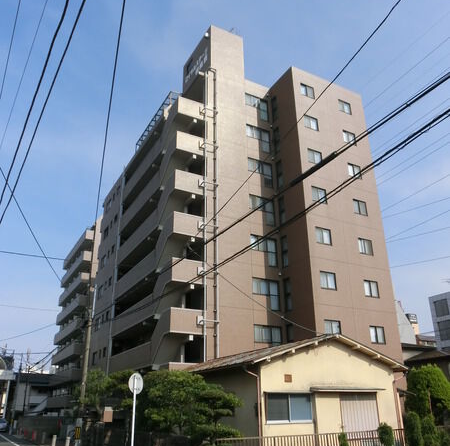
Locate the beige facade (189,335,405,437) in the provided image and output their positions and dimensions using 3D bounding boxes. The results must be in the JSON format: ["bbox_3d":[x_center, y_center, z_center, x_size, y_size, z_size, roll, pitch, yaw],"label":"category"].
[{"bbox_3d":[2.653,7.242,18.117,7.400,4.250,6.400,11,-25,-27],"label":"beige facade"}]

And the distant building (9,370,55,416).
[{"bbox_3d":[-28.339,25.817,64.483,6.500,6.400,7.000,11,-25,-27],"label":"distant building"}]

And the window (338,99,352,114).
[{"bbox_3d":[9.038,-8.689,32.686,1.196,1.003,0.140,11,-25,-26],"label":"window"}]

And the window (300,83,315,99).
[{"bbox_3d":[5.962,-9.481,31.221,1.145,0.957,0.140,11,-25,-26],"label":"window"}]

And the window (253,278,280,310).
[{"bbox_3d":[2.553,4.433,26.727,1.933,1.856,0.140,11,-25,-26],"label":"window"}]

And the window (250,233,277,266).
[{"bbox_3d":[2.514,1.820,27.802,1.933,1.859,0.140,11,-25,-26],"label":"window"}]

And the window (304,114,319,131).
[{"bbox_3d":[6.030,-6.926,30.114,1.200,0.970,0.120,11,-25,-27],"label":"window"}]

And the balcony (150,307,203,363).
[{"bbox_3d":[-2.521,6.258,24.130,1.970,2.560,2.150,11,-25,-27],"label":"balcony"}]

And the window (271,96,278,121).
[{"bbox_3d":[3.776,-8.479,32.379,0.140,2.000,0.620,11,-25,-26],"label":"window"}]

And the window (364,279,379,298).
[{"bbox_3d":[9.263,4.213,27.399,1.208,1.033,0.140,11,-25,-26],"label":"window"}]

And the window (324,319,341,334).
[{"bbox_3d":[6.223,6.138,24.773,1.180,1.040,0.120,11,-25,-27],"label":"window"}]

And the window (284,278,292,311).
[{"bbox_3d":[3.951,4.529,27.113,0.120,2.110,0.650,11,-25,-27],"label":"window"}]

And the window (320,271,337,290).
[{"bbox_3d":[6.168,3.493,25.892,1.203,1.049,0.140,11,-25,-26],"label":"window"}]

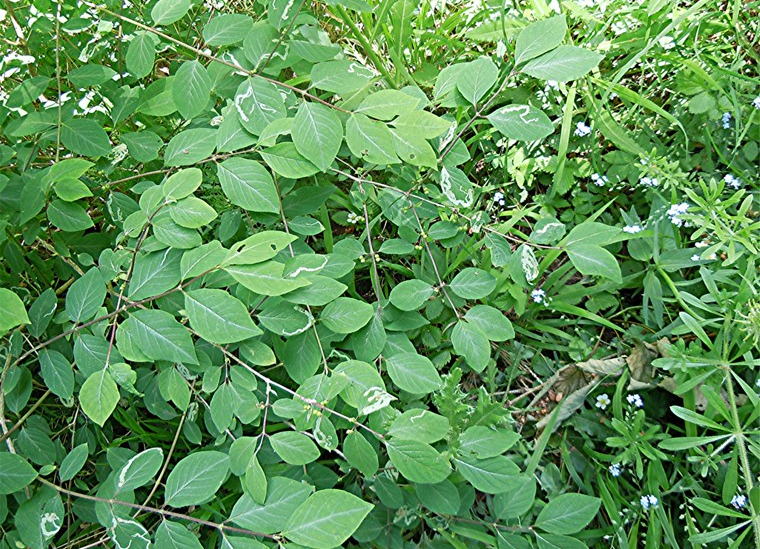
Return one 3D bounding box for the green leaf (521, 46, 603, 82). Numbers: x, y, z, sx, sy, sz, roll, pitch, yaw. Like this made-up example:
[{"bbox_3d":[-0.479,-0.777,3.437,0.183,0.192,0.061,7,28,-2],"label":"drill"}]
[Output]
[{"bbox_3d":[0.179,-0.207,0.652,0.088,0.011,0.048,-13,57,-9],"label":"green leaf"}]

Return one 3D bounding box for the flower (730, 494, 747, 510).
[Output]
[{"bbox_3d":[0.359,0.227,0.660,0.016,0.011,0.015,-5,49,6],"label":"flower"}]

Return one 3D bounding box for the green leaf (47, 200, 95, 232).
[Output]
[{"bbox_3d":[-0.334,-0.063,0.712,0.061,0.011,0.034,25,65,9],"label":"green leaf"}]

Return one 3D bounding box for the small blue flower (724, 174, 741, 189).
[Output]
[{"bbox_3d":[0.471,-0.124,0.880,0.021,0.018,0.021,0,48,0],"label":"small blue flower"}]

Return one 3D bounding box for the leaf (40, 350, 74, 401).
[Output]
[{"bbox_3d":[-0.294,0.091,0.600,0.026,0.010,0.055,-31,77,-19],"label":"leaf"}]

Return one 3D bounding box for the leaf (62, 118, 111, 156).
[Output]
[{"bbox_3d":[-0.322,-0.148,0.722,0.070,0.011,0.039,30,72,11],"label":"leaf"}]

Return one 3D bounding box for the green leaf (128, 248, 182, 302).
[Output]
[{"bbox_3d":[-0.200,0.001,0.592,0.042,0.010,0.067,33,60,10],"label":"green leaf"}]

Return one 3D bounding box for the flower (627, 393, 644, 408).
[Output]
[{"bbox_3d":[0.287,0.141,0.740,0.019,0.012,0.017,-4,52,5],"label":"flower"}]

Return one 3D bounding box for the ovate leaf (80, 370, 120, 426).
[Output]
[{"bbox_3d":[-0.239,0.107,0.570,0.034,0.010,0.048,-3,75,-1],"label":"ovate leaf"}]

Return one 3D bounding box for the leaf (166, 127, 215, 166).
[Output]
[{"bbox_3d":[-0.193,-0.129,0.680,0.068,0.010,0.047,-39,71,-16],"label":"leaf"}]

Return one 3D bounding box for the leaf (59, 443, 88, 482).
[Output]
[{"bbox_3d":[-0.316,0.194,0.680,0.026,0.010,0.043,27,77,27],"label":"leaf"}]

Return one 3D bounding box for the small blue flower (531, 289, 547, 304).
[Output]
[{"bbox_3d":[0.178,0.025,0.740,0.018,0.014,0.014,0,44,0],"label":"small blue flower"}]

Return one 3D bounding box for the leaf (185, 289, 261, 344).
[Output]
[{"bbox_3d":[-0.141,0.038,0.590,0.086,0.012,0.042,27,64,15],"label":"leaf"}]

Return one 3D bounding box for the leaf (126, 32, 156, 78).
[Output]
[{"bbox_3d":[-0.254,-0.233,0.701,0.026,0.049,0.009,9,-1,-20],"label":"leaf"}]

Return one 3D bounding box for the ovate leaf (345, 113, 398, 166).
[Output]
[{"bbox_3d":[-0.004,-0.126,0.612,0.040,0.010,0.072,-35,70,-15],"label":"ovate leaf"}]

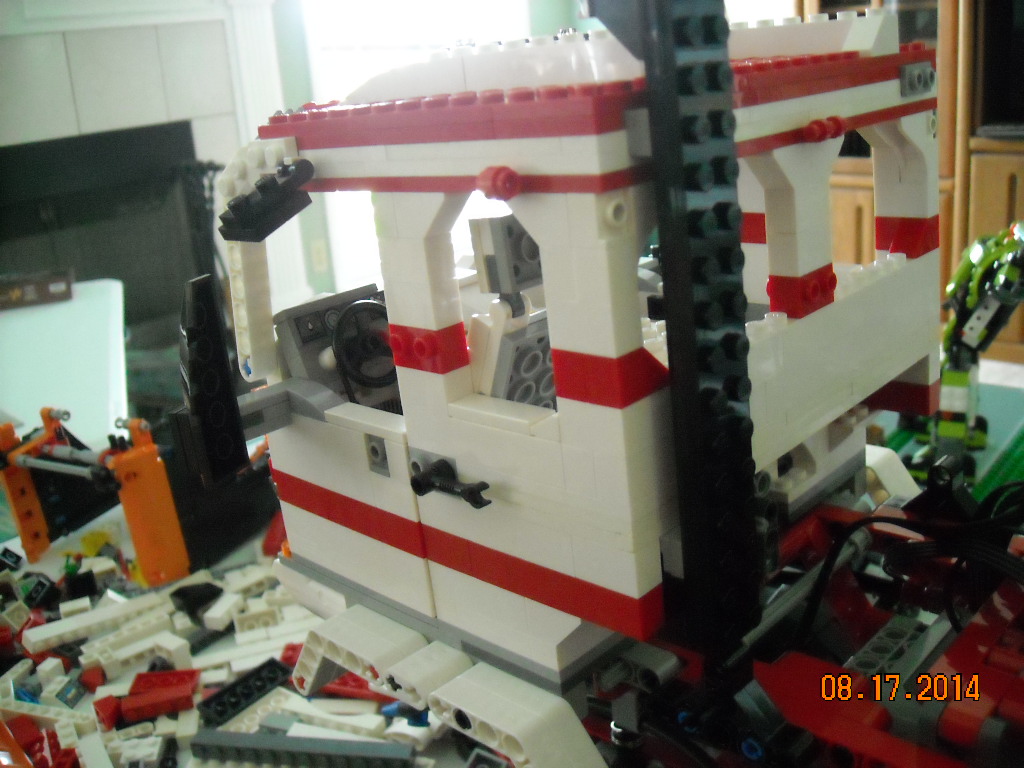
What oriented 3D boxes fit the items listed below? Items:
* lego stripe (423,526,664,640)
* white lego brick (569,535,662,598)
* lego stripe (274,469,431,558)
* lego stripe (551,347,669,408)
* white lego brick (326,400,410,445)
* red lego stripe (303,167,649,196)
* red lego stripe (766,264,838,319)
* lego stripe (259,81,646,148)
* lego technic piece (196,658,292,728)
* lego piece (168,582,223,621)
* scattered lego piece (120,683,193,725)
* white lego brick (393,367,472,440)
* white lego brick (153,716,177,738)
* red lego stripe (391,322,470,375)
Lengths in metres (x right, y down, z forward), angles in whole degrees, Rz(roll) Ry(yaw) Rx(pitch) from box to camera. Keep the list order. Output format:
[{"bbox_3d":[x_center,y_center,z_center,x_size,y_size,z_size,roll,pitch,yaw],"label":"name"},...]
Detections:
[{"bbox_3d":[0.005,0.040,0.223,0.064,0.010,0.008,11,25,44],"label":"lego stripe"},{"bbox_3d":[0.021,0.034,0.203,0.016,0.010,0.008,11,25,44],"label":"white lego brick"},{"bbox_3d":[-0.041,0.031,0.269,0.008,0.010,0.064,-22,22,-39],"label":"lego stripe"},{"bbox_3d":[0.019,-0.003,0.194,0.016,0.010,0.016,11,25,44],"label":"lego stripe"},{"bbox_3d":[-0.033,0.009,0.250,0.008,0.003,0.032,-22,22,-39],"label":"white lego brick"},{"bbox_3d":[-0.014,-0.041,0.211,0.095,0.003,0.010,11,24,44],"label":"red lego stripe"},{"bbox_3d":[0.066,-0.022,0.233,0.011,0.010,0.016,11,25,44],"label":"red lego stripe"},{"bbox_3d":[-0.017,-0.054,0.210,0.102,0.008,0.016,11,25,44],"label":"lego stripe"},{"bbox_3d":[-0.136,0.157,0.531,0.016,0.005,0.048,15,27,37],"label":"lego technic piece"},{"bbox_3d":[-0.173,0.119,0.568,0.026,0.011,0.015,-9,17,-9],"label":"lego piece"},{"bbox_3d":[-0.170,0.155,0.498,0.032,0.009,0.008,-9,15,-17],"label":"scattered lego piece"},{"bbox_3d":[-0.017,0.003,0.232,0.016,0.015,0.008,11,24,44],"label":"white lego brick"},{"bbox_3d":[-0.154,0.152,0.460,0.009,0.007,0.009,-6,17,2],"label":"white lego brick"},{"bbox_3d":[-0.018,-0.009,0.225,0.016,0.010,0.010,11,25,44],"label":"red lego stripe"}]

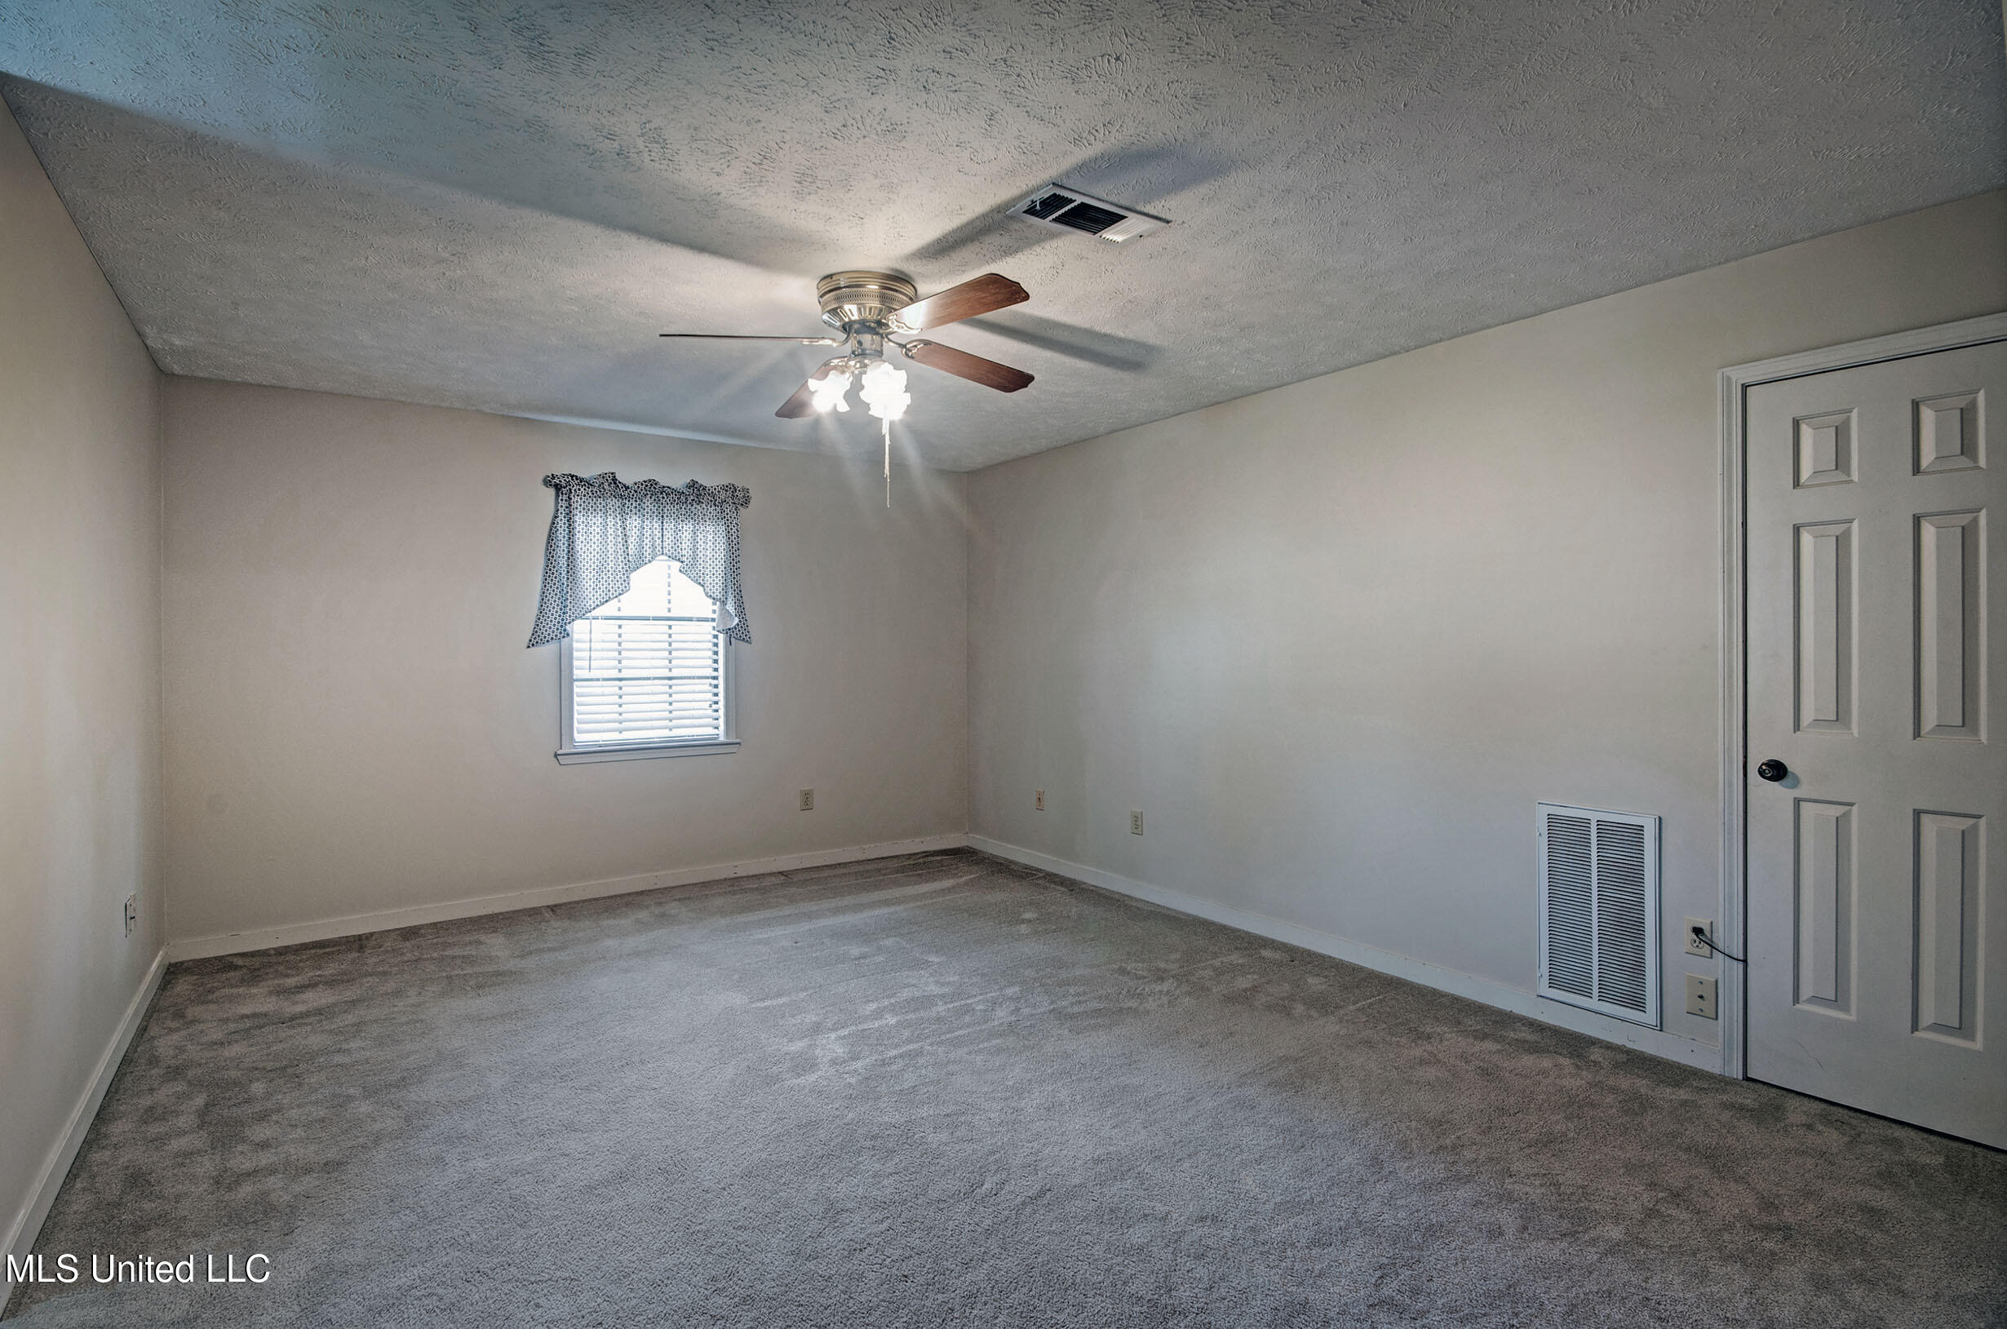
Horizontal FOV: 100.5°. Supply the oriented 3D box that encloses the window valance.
[{"bbox_3d":[-1.886,-0.541,4.407,1.097,0.910,0.120,-1,1,-31],"label":"window valance"}]

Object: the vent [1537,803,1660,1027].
[{"bbox_3d":[1.997,0.835,2.812,0.035,0.692,0.348,-1,1,-40],"label":"vent"}]

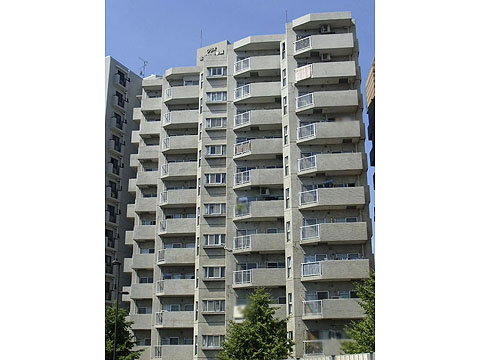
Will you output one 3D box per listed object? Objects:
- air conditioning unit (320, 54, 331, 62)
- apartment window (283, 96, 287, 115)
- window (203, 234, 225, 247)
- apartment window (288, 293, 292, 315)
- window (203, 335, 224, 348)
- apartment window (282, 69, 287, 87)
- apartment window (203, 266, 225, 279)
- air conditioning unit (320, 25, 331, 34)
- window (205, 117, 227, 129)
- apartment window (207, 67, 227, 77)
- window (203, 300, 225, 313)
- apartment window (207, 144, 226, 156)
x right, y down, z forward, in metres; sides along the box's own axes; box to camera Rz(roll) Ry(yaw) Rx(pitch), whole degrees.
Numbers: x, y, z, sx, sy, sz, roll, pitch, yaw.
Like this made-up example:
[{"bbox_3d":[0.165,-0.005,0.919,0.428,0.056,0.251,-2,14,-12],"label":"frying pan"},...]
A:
[{"bbox_3d":[7.416,-10.563,45.434,0.800,0.580,0.310,-2,-19,6],"label":"air conditioning unit"},{"bbox_3d":[3.952,-6.444,45.761,0.130,1.750,0.500,17,-24,-41],"label":"apartment window"},{"bbox_3d":[-2.193,5.257,45.859,1.850,1.050,0.150,-2,-19,6],"label":"window"},{"bbox_3d":[3.853,9.454,40.204,0.400,1.620,0.120,-17,-26,40],"label":"apartment window"},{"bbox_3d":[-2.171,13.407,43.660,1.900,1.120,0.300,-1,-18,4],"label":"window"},{"bbox_3d":[3.969,-9.008,46.576,0.130,1.750,0.500,17,-24,-41],"label":"apartment window"},{"bbox_3d":[-2.208,7.913,44.927,1.850,1.050,0.150,-2,-19,6],"label":"apartment window"},{"bbox_3d":[7.685,-13.420,46.921,0.820,0.630,0.320,-2,-18,6],"label":"air conditioning unit"},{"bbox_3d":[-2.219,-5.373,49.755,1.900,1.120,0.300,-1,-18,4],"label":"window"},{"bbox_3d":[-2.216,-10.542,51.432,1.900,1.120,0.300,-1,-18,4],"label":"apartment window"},{"bbox_3d":[-2.162,10.561,43.990,1.850,1.050,0.150,-2,-19,6],"label":"window"},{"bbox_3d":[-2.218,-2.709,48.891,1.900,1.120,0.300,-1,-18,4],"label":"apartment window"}]

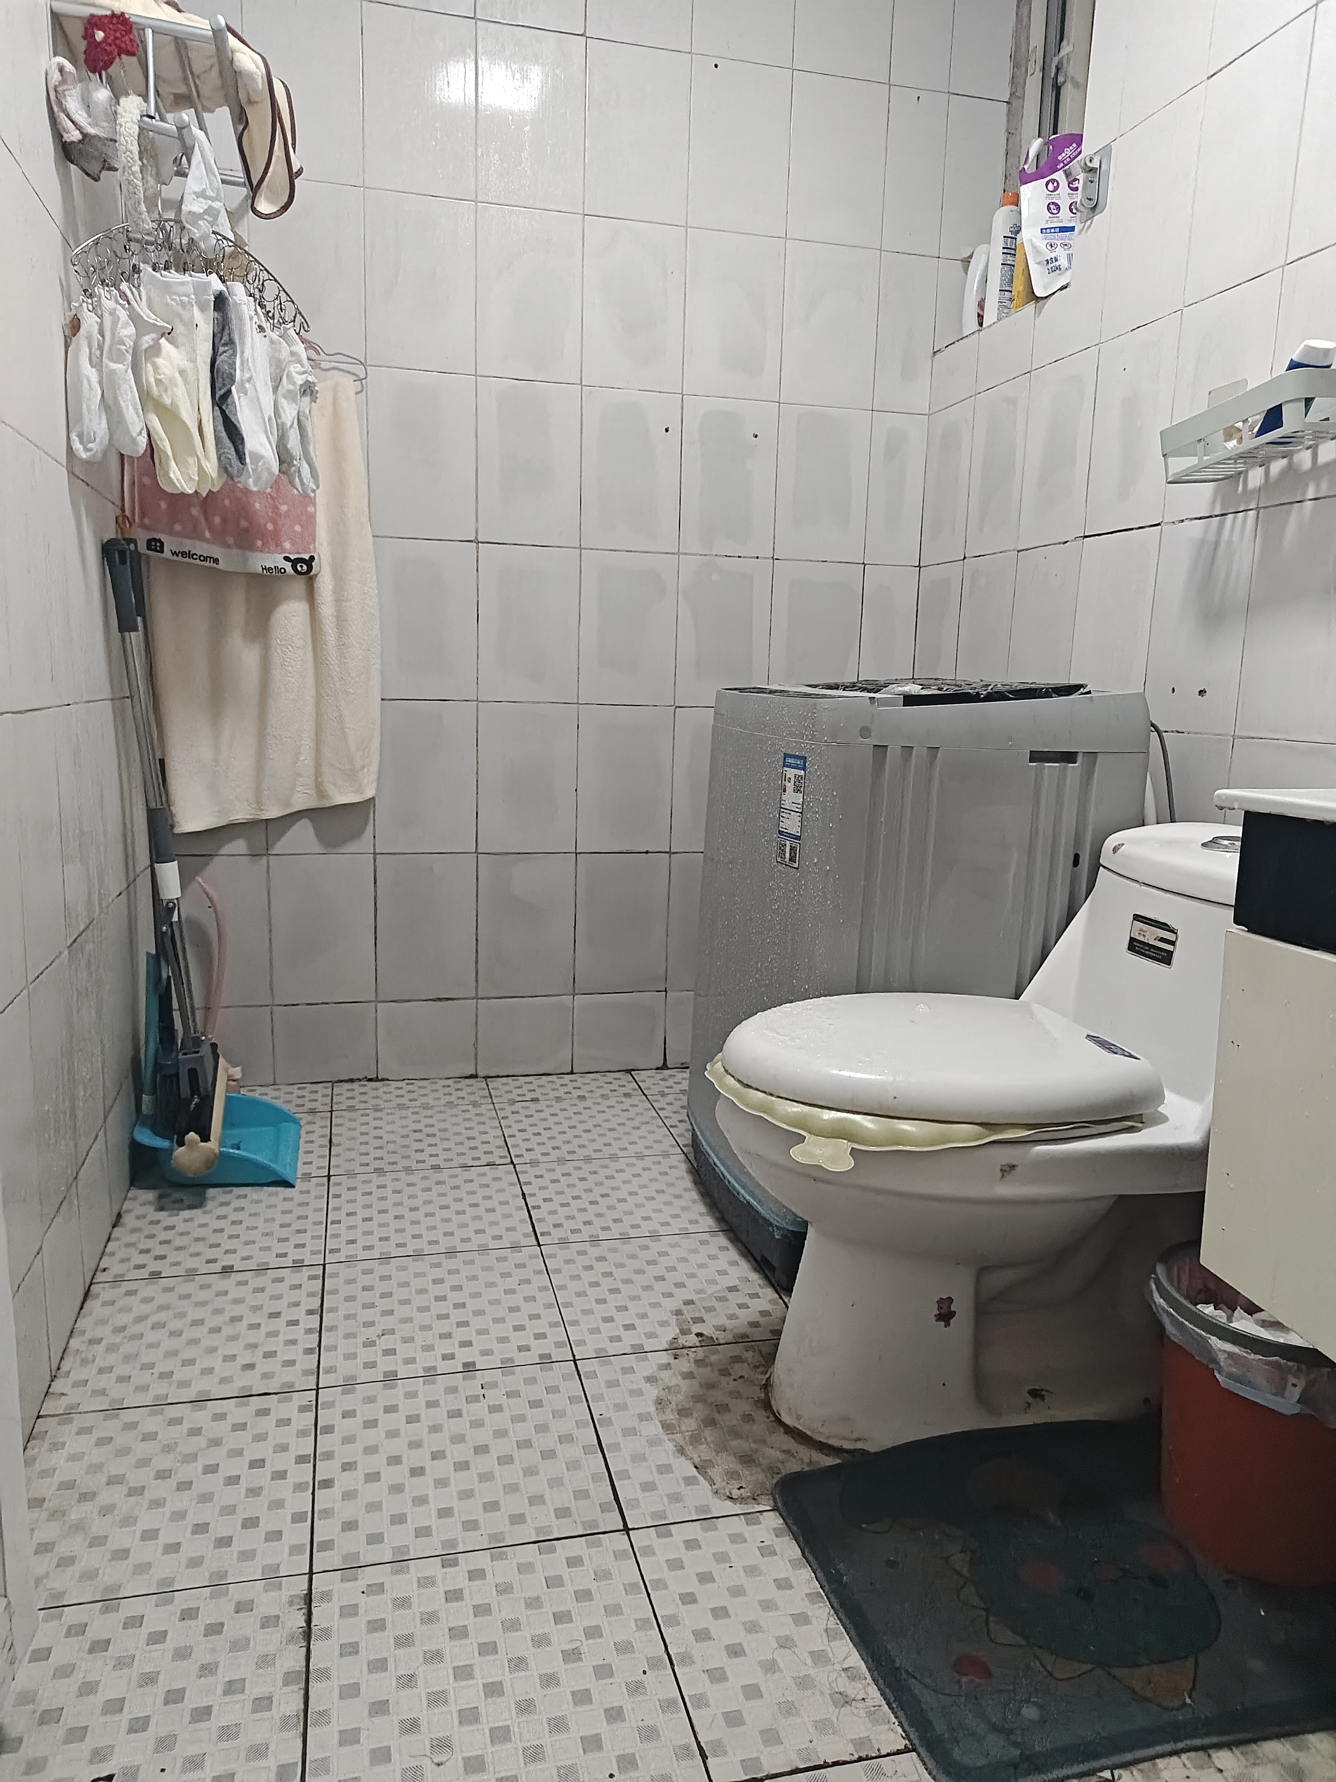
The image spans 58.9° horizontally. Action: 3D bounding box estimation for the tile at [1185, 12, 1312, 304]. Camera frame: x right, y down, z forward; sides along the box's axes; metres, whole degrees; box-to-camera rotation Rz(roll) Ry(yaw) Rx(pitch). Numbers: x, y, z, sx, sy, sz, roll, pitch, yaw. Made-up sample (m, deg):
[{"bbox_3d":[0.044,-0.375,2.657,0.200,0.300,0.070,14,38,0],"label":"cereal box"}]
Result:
[{"bbox_3d":[0.782,-0.973,1.595,0.010,0.301,0.198,-1,11,-16],"label":"tile"}]

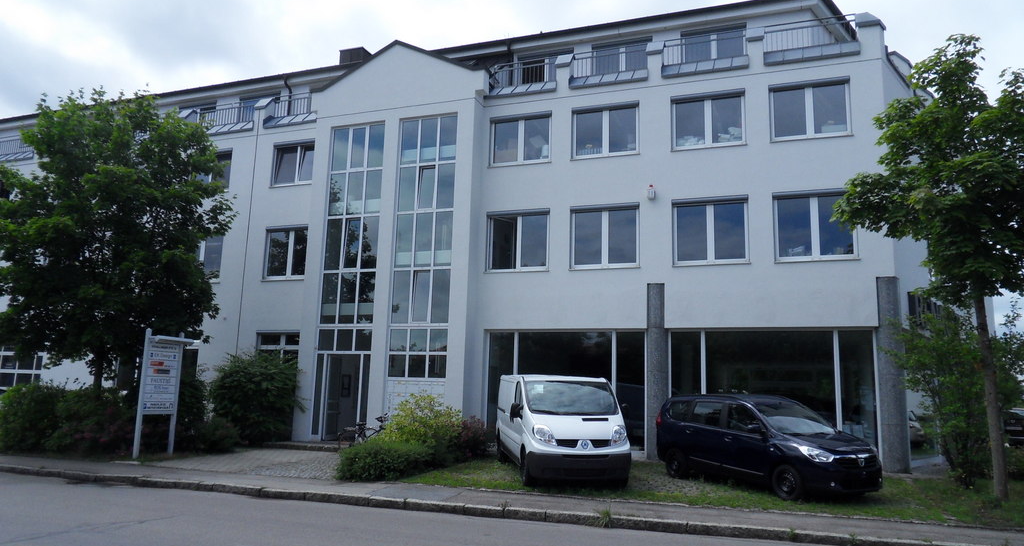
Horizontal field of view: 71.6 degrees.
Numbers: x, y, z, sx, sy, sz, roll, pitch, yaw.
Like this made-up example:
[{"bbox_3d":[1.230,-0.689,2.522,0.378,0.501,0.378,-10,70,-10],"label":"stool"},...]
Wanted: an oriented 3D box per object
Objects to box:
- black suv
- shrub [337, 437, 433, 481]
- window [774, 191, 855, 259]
[{"bbox_3d":[4.743,3.239,13.633,1.800,1.680,4.500,6,-10,-27],"label":"black suv"},{"bbox_3d":[-2.355,3.553,13.729,1.350,0.700,1.800,-2,-11,20],"label":"shrub"},{"bbox_3d":[7.826,-1.197,18.314,2.000,1.879,0.160,-2,-11,20],"label":"window"}]

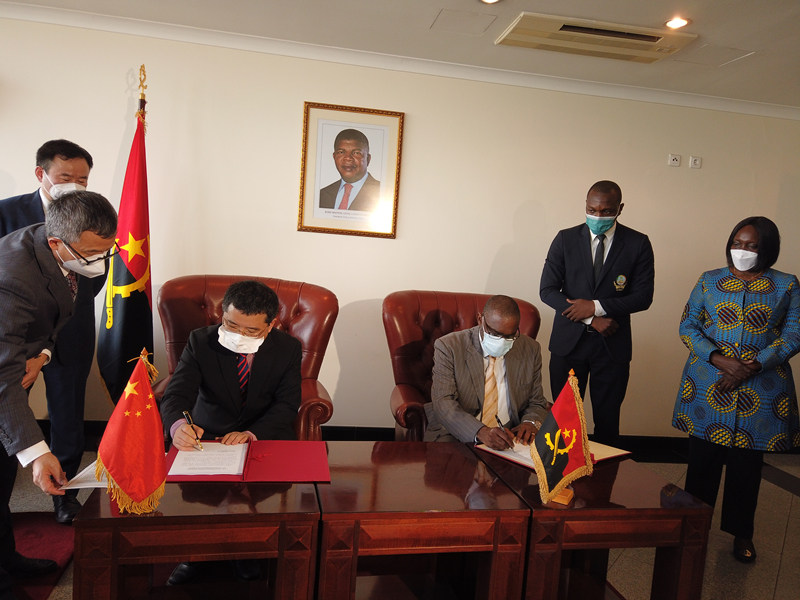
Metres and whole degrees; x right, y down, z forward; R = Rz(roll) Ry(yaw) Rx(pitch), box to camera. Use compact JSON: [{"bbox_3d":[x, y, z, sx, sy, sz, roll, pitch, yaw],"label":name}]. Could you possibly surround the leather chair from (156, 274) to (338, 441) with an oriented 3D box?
[{"bbox_3d":[-0.700,0.490,2.750,0.810,1.130,0.800,3,5,-12],"label":"leather chair"}]

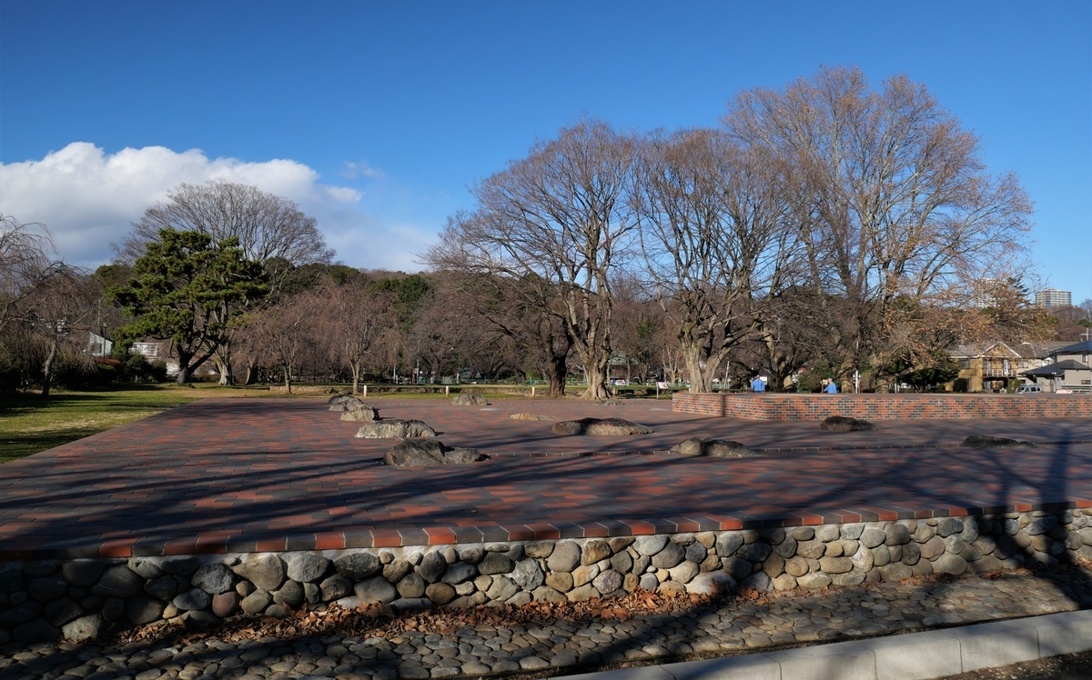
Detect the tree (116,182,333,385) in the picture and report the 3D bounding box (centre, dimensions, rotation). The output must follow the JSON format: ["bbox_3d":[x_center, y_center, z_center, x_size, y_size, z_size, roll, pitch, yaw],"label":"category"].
[{"bbox_3d":[-23.962,-4.237,61.000,15.780,15.048,15.500,0,-3,0],"label":"tree"}]

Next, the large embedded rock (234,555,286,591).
[{"bbox_3d":[-1.822,1.486,5.213,0.315,0.229,0.228,1,-3,-18],"label":"large embedded rock"}]

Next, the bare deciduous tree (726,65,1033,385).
[{"bbox_3d":[17.286,-5.621,42.264,15.682,17.323,13.800,0,-2,0],"label":"bare deciduous tree"}]

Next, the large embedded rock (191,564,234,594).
[{"bbox_3d":[-2.188,1.573,5.372,0.275,0.203,0.206,1,-2,-12],"label":"large embedded rock"}]

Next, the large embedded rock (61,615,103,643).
[{"bbox_3d":[-2.762,1.721,4.878,0.231,0.161,0.164,1,-3,-18],"label":"large embedded rock"}]

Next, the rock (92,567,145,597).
[{"bbox_3d":[-2.749,1.551,5.258,0.339,0.199,0.254,1,-2,-11],"label":"rock"}]

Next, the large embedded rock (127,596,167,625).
[{"bbox_3d":[-2.430,1.649,4.987,0.211,0.165,0.159,1,-3,-18],"label":"large embedded rock"}]

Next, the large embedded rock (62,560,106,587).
[{"bbox_3d":[-2.946,1.495,5.223,0.279,0.174,0.209,1,-2,-11],"label":"large embedded rock"}]

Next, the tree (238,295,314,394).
[{"bbox_3d":[-13.005,0.210,39.318,3.760,4.760,3.402,0,-2,0],"label":"tree"}]

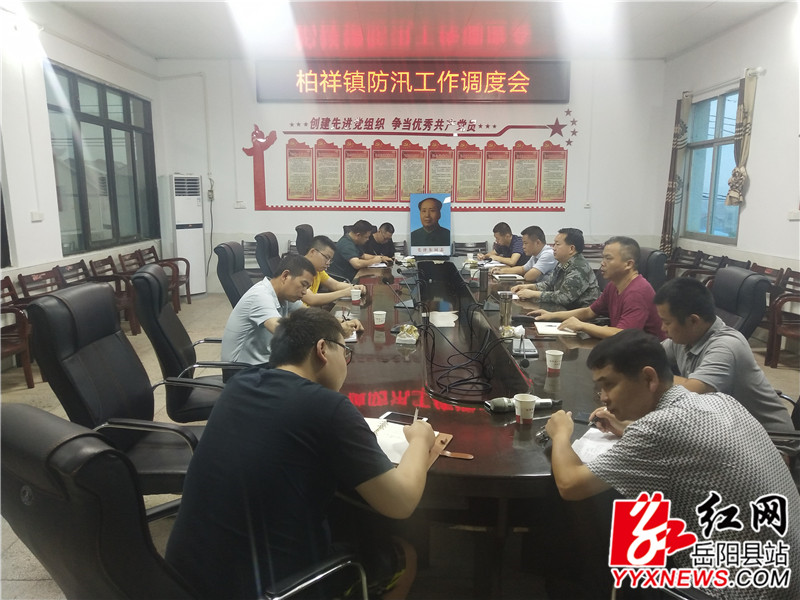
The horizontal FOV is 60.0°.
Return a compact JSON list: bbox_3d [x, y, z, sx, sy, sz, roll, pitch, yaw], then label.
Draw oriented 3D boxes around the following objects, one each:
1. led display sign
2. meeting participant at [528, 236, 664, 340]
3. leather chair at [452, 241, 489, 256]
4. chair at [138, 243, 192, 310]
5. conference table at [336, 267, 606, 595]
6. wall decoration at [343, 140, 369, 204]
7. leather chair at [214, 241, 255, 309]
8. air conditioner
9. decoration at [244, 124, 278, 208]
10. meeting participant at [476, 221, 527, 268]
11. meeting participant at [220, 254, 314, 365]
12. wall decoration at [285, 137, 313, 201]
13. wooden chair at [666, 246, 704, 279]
[{"bbox_3d":[0.201,-3.167,10.075,4.530,0.610,0.100,0,9,1],"label":"led display sign"},{"bbox_3d":[1.175,0.246,4.265,0.840,1.270,0.600,0,9,1],"label":"meeting participant"},{"bbox_3d":[1.047,-0.440,10.203,0.560,0.830,0.570,0,9,1],"label":"leather chair"},{"bbox_3d":[-3.121,-0.309,9.290,0.580,0.820,0.580,0,9,1],"label":"chair"},{"bbox_3d":[0.359,0.356,5.228,1.620,0.755,6.600,0,9,1],"label":"conference table"},{"bbox_3d":[-0.643,-1.922,10.322,0.390,0.920,0.025,0,9,1],"label":"wall decoration"},{"bbox_3d":[-1.028,0.116,5.571,0.740,1.130,0.630,0,9,2],"label":"leather chair"},{"bbox_3d":[-3.131,-0.907,10.064,0.350,1.750,0.500,7,12,38],"label":"air conditioner"},{"bbox_3d":[-2.066,-1.954,10.258,0.506,1.250,0.030,0,9,0],"label":"decoration"},{"bbox_3d":[1.150,-0.262,7.700,0.800,1.200,0.520,-3,9,-18],"label":"meeting participant"},{"bbox_3d":[-0.634,0.341,3.955,0.800,1.190,0.520,1,9,5],"label":"meeting participant"},{"bbox_3d":[-1.487,-1.939,10.335,0.390,0.920,0.025,0,9,1],"label":"wall decoration"},{"bbox_3d":[3.482,-0.229,8.874,0.570,0.830,0.570,0,9,1],"label":"wooden chair"}]

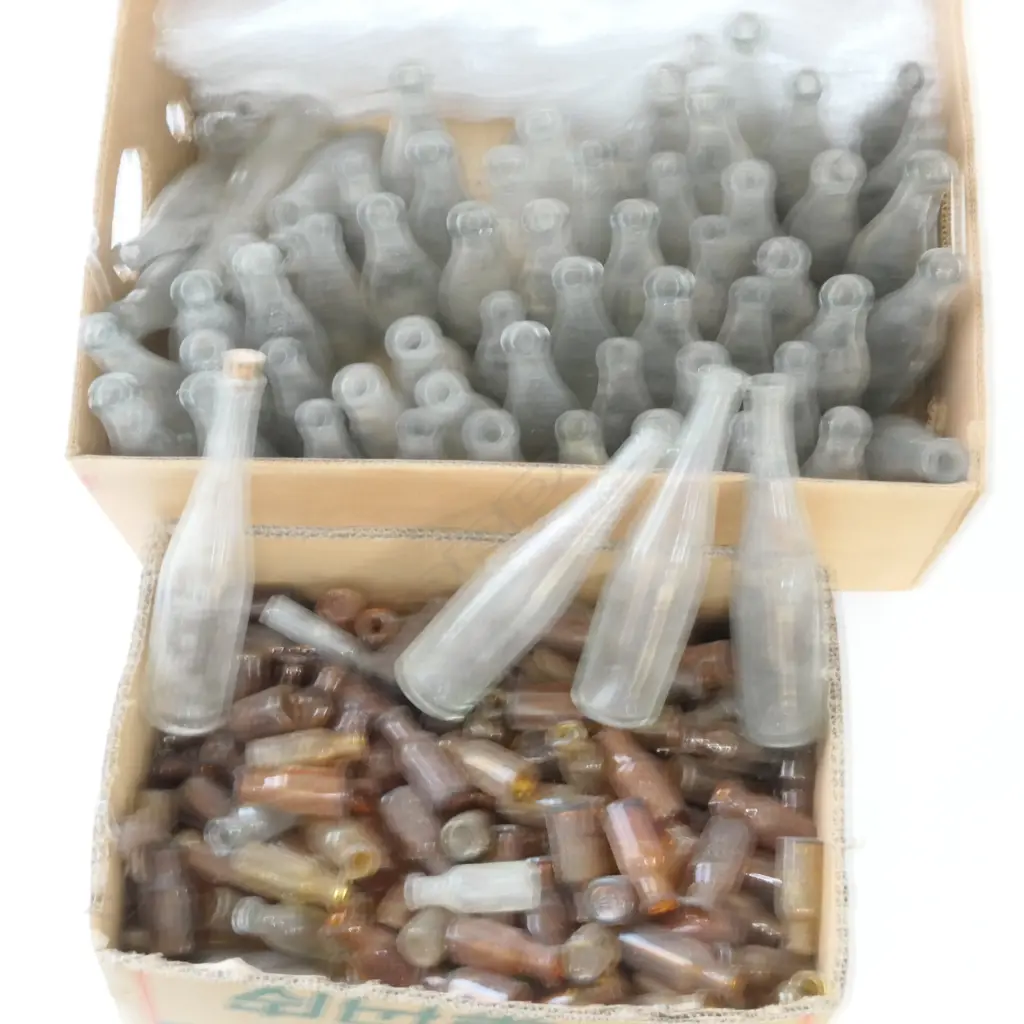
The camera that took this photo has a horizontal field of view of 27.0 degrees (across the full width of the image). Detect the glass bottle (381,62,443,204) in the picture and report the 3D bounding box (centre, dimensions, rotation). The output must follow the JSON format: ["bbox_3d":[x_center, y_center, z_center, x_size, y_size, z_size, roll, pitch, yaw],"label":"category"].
[{"bbox_3d":[-0.055,-0.211,1.202,0.042,0.121,0.042,-4,67,0],"label":"glass bottle"}]

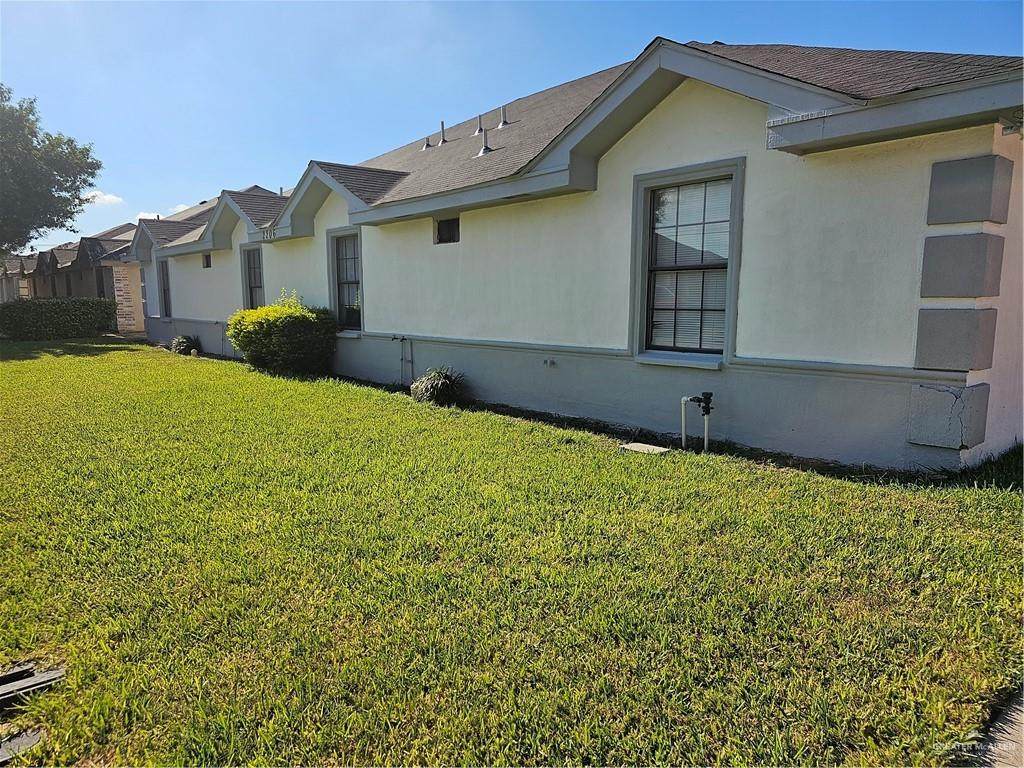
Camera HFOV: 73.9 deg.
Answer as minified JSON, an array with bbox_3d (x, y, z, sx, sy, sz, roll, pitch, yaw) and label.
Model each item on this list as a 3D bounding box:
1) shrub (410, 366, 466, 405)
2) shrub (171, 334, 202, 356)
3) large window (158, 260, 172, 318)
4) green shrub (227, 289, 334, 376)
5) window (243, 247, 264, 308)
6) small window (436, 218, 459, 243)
[{"bbox_3d":[-0.951,-0.015,8.802,0.670,0.480,0.700,1,6,0],"label":"shrub"},{"bbox_3d":[-7.895,-0.962,16.501,0.680,0.500,0.720,-5,9,-42],"label":"shrub"},{"bbox_3d":[-9.602,-2.630,18.876,0.130,1.660,1.160,-5,9,-42],"label":"large window"},{"bbox_3d":[-3.957,-0.831,11.604,1.250,1.400,2.150,-5,9,-42],"label":"green shrub"},{"bbox_3d":[-5.363,-2.040,14.167,0.130,1.660,1.160,-5,9,-42],"label":"window"},{"bbox_3d":[-0.839,-2.052,9.096,0.120,0.370,0.580,-5,9,-42],"label":"small window"}]

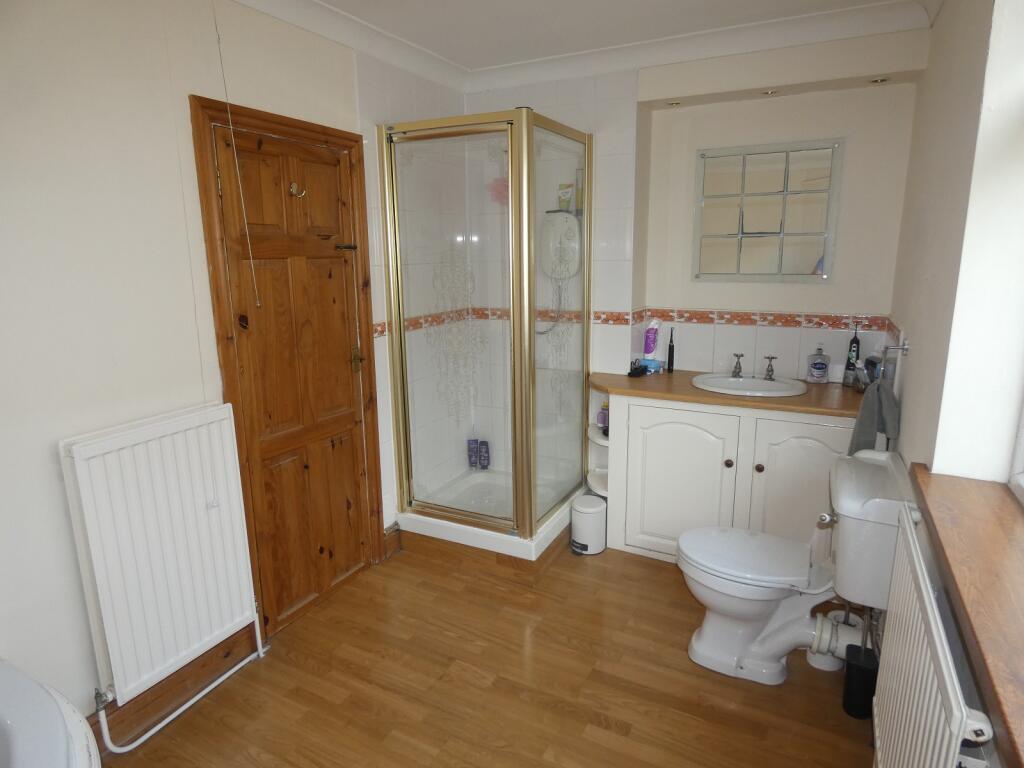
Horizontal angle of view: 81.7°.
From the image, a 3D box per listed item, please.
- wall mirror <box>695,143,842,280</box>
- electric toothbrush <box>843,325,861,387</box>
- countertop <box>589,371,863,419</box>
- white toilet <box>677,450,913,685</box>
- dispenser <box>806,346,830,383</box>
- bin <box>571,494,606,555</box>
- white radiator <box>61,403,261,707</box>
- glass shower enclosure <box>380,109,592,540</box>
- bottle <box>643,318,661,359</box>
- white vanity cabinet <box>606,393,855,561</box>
[{"bbox_3d":[1.226,-0.824,2.892,0.653,0.652,0.025,6,14,26],"label":"wall mirror"},{"bbox_3d":[1.608,-0.132,2.799,0.065,0.295,0.064,7,15,32],"label":"electric toothbrush"},{"bbox_3d":[1.021,0.022,2.893,1.372,0.035,0.545,6,14,26],"label":"countertop"},{"bbox_3d":[0.955,0.638,2.136,0.711,0.819,0.474,6,14,26],"label":"white toilet"},{"bbox_3d":[1.493,-0.096,2.875,0.097,0.194,0.059,6,14,26],"label":"dispenser"},{"bbox_3d":[0.399,0.724,3.071,0.172,0.257,0.183,-1,13,0],"label":"bin"},{"bbox_3d":[-1.078,0.512,1.885,0.064,0.817,0.493,6,14,26],"label":"white radiator"},{"bbox_3d":[-0.082,-0.293,3.040,0.755,1.880,0.768,6,14,26],"label":"glass shower enclosure"},{"bbox_3d":[0.748,-0.225,3.212,0.077,0.262,0.054,6,14,26],"label":"bottle"},{"bbox_3d":[1.121,0.450,2.952,1.169,0.827,0.525,6,14,26],"label":"white vanity cabinet"}]

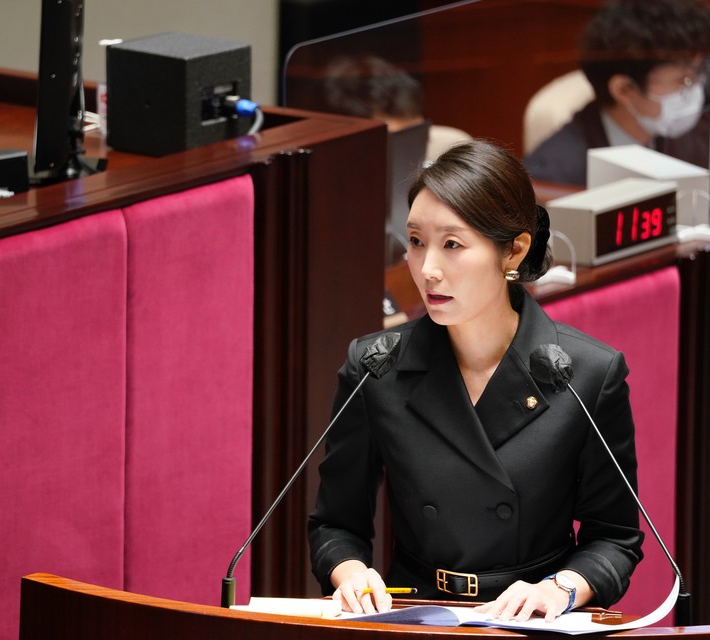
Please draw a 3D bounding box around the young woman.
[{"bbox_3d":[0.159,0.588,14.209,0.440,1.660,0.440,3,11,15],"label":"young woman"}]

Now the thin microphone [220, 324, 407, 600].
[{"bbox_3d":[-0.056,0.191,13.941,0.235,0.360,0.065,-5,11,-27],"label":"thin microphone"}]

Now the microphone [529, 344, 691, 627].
[{"bbox_3d":[0.332,0.212,13.833,0.220,0.360,0.065,7,13,35],"label":"microphone"}]

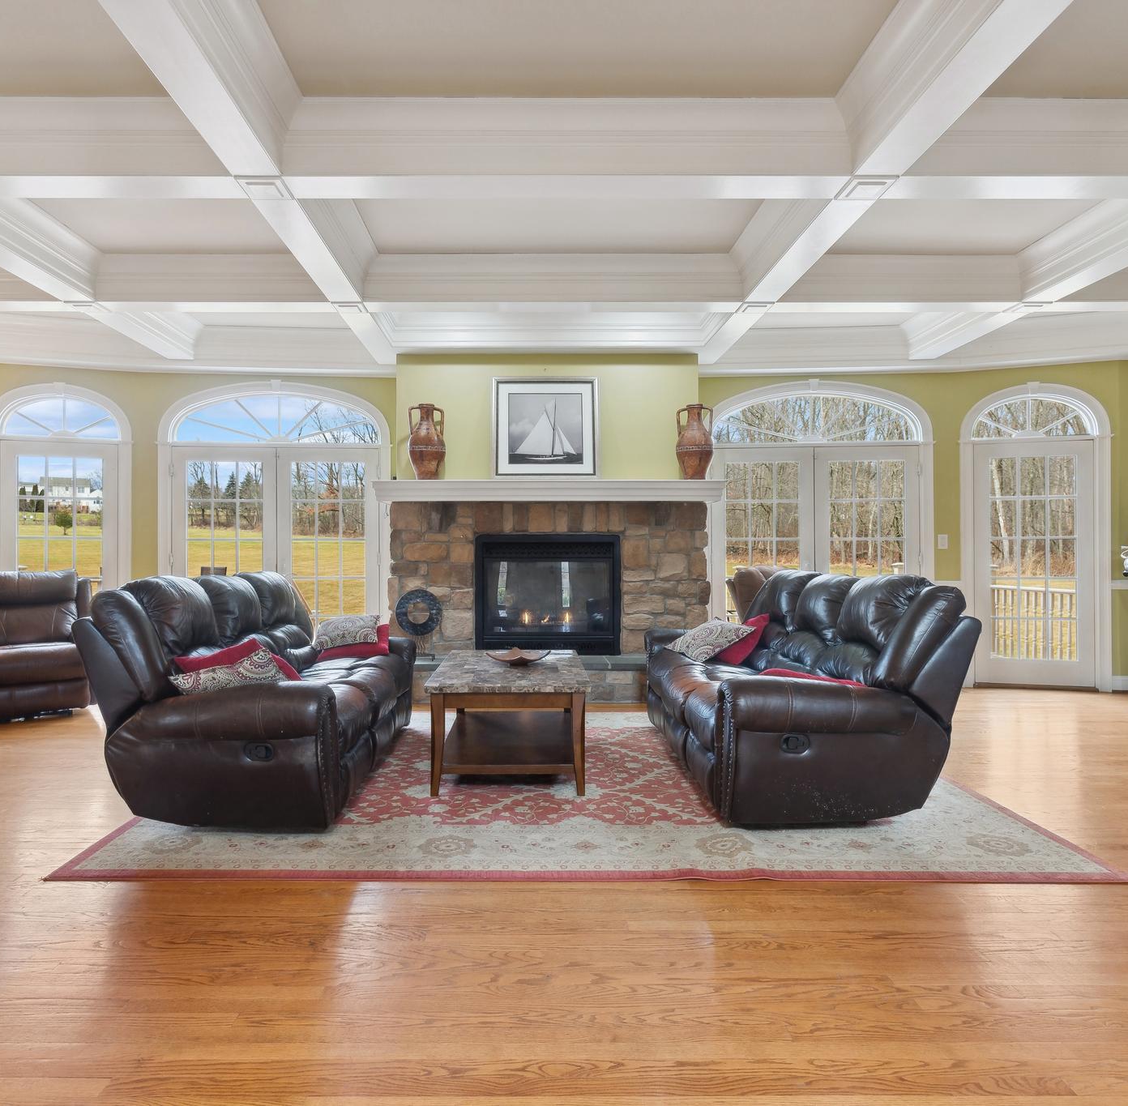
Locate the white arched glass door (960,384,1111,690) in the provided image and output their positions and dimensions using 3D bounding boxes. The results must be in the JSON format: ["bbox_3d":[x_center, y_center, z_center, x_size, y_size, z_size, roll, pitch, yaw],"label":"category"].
[{"bbox_3d":[3.860,-0.136,6.030,1.090,2.490,0.130,0,0,16],"label":"white arched glass door"}]

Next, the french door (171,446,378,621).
[{"bbox_3d":[-2.530,0.100,6.530,1.800,2.050,0.080,0,0,-4],"label":"french door"}]

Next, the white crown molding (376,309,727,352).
[{"bbox_3d":[-0.110,-1.760,5.830,2.650,0.250,0.220,0,0,1],"label":"white crown molding"}]

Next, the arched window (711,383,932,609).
[{"bbox_3d":[2.190,-0.170,6.440,1.960,2.620,0.120,0,0,4],"label":"arched window"}]

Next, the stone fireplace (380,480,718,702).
[{"bbox_3d":[-0.120,0.280,5.990,2.780,1.730,0.660,0,0,0],"label":"stone fireplace"}]

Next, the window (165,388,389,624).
[{"bbox_3d":[-2.510,-0.178,6.370,1.920,2.580,0.130,0,0,-7],"label":"window"}]

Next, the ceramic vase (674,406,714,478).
[{"bbox_3d":[1.083,-0.925,6.110,0.315,0.640,0.300,0,0,0],"label":"ceramic vase"}]

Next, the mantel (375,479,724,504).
[{"bbox_3d":[-0.115,-0.487,5.940,2.760,0.178,0.290,0,0,1],"label":"mantel"}]

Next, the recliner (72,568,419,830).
[{"bbox_3d":[-1.435,0.605,3.860,1.050,1.000,1.920,0,0,-1],"label":"recliner"}]

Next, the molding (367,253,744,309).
[{"bbox_3d":[-0.067,-1.773,4.751,2.472,0.274,0.122,0,0,0],"label":"molding"}]

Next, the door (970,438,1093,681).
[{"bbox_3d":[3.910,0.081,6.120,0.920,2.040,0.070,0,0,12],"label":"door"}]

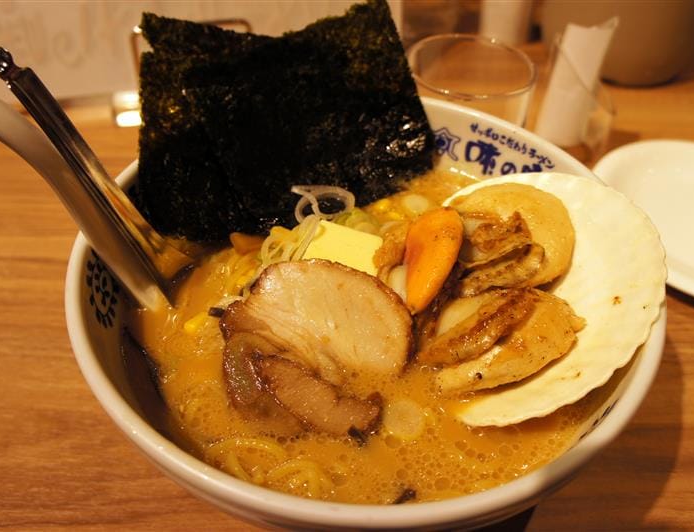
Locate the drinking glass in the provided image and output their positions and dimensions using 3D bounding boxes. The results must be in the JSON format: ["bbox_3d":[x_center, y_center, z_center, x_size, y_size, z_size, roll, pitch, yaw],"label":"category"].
[{"bbox_3d":[0.072,-0.091,0.385,0.076,0.082,0.076,2,46,0],"label":"drinking glass"}]

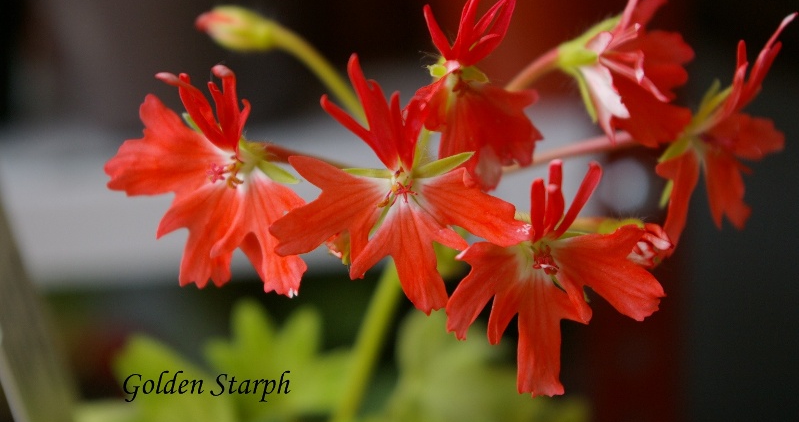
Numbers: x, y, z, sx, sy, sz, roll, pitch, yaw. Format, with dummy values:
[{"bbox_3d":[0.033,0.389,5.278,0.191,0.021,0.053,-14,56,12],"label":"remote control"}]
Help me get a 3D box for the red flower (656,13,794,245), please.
[{"bbox_3d":[0.063,-0.016,0.350,0.020,0.041,0.031,14,6,27],"label":"red flower"}]

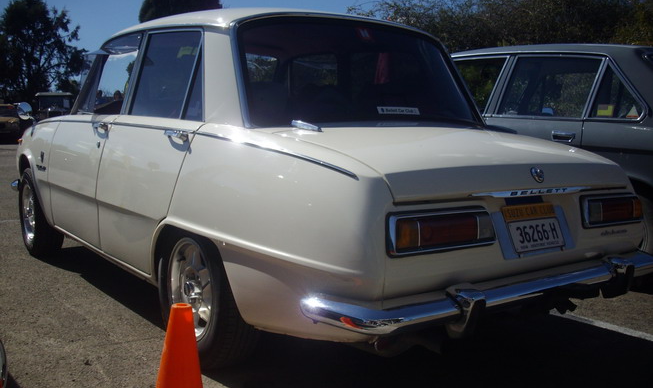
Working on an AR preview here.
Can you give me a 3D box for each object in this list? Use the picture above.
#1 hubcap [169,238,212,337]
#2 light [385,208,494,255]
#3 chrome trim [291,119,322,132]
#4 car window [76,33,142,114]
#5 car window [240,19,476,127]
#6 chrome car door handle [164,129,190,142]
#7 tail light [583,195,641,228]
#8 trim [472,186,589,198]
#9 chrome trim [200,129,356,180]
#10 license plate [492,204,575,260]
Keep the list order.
[{"bbox_3d":[-0.477,0.346,2.521,0.070,0.373,0.373,-4,8,-36],"label":"hubcap"},{"bbox_3d":[0.312,0.098,1.893,0.370,0.110,0.050,-4,-5,-33],"label":"light"},{"bbox_3d":[-0.065,-0.222,2.320,0.030,0.025,0.175,-4,16,-36],"label":"chrome trim"},{"bbox_3d":[-1.029,-0.551,3.313,0.050,0.355,0.640,16,-4,-36],"label":"car window"},{"bbox_3d":[0.176,-0.471,2.716,1.140,0.435,0.120,-4,-22,-36],"label":"car window"},{"bbox_3d":[-0.511,-0.200,2.391,0.038,0.036,0.135,-4,8,-35],"label":"chrome car door handle"},{"bbox_3d":[0.963,0.053,2.363,0.370,0.110,0.050,-4,-5,-38],"label":"tail light"},{"bbox_3d":[0.639,-0.009,2.119,0.550,0.026,0.030,-4,8,-36],"label":"trim"},{"bbox_3d":[-0.187,-0.137,2.068,0.040,0.045,0.812,-5,15,-40],"label":"chrome trim"},{"bbox_3d":[0.639,0.108,2.129,0.335,0.142,0.025,-4,-16,-36],"label":"license plate"}]

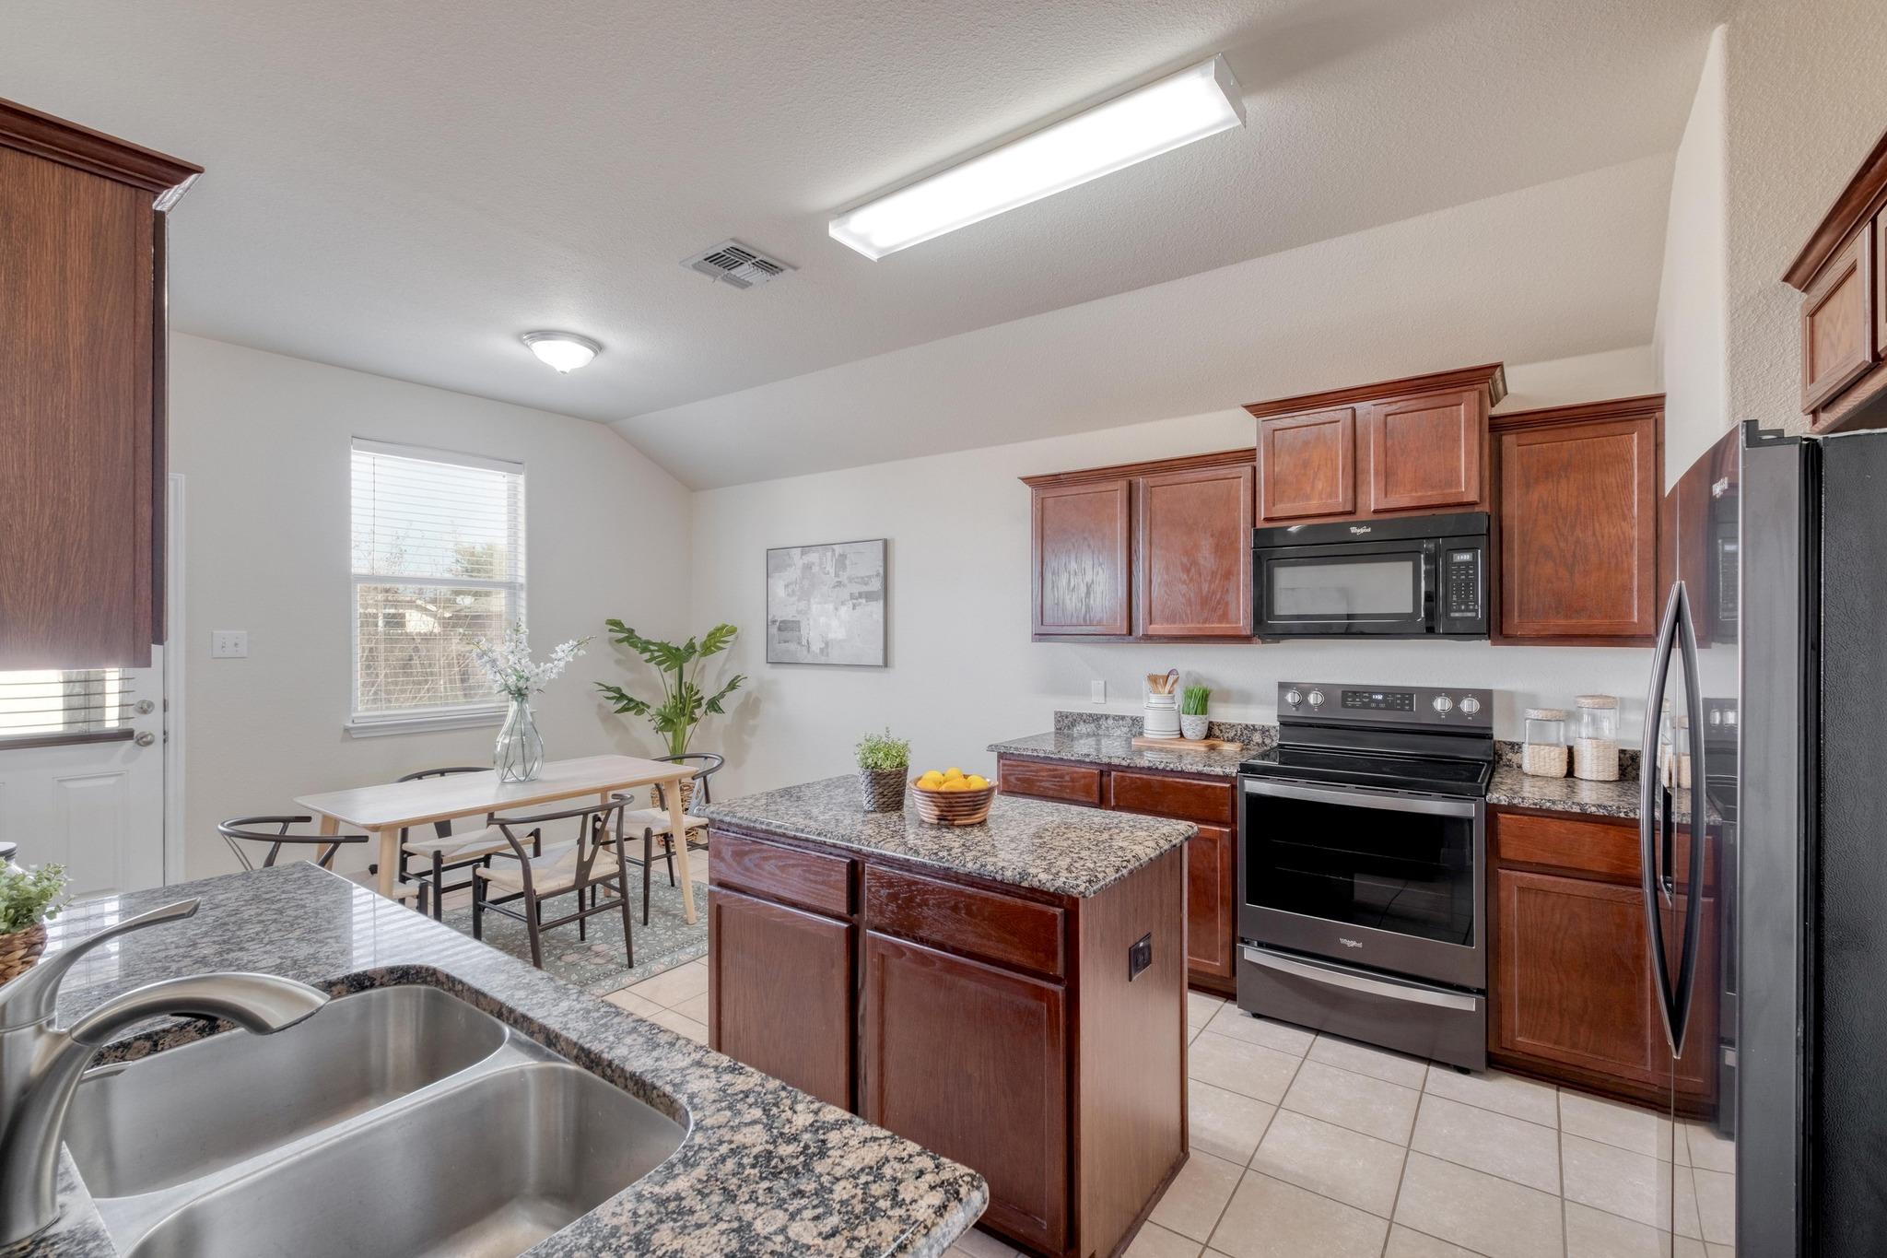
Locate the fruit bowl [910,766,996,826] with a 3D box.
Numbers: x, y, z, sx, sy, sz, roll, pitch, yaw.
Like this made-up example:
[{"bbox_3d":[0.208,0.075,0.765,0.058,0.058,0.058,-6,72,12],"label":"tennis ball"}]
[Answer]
[{"bbox_3d":[0.026,0.459,2.178,0.237,0.125,0.237,0,0,0],"label":"fruit bowl"}]

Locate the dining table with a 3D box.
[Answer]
[{"bbox_3d":[-1.880,1.055,3.472,0.830,0.738,1.380,0,0,35],"label":"dining table"}]

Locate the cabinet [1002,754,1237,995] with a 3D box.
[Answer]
[{"bbox_3d":[0.852,0.997,3.493,1.065,0.877,0.620,0,0,36],"label":"cabinet"}]

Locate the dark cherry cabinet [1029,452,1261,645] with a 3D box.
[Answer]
[{"bbox_3d":[0.927,-0.331,3.645,1.110,0.797,0.350,0,0,35],"label":"dark cherry cabinet"}]

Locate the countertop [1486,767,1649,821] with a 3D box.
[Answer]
[{"bbox_3d":[2.088,0.539,2.581,0.480,0.038,0.650,0,0,36],"label":"countertop"}]

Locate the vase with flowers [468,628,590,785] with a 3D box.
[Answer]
[{"bbox_3d":[-1.885,0.335,3.580,0.450,0.700,0.450,0,0,36],"label":"vase with flowers"}]

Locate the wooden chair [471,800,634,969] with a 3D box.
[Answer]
[{"bbox_3d":[-1.604,1.073,3.294,0.520,0.725,0.530,0,0,36],"label":"wooden chair"}]

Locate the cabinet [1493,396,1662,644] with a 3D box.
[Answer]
[{"bbox_3d":[2.198,-0.334,2.752,0.454,0.797,0.350,0,0,35],"label":"cabinet"}]

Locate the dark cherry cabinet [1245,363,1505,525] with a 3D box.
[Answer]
[{"bbox_3d":[1.648,-0.640,3.035,0.835,0.485,0.430,0,0,36],"label":"dark cherry cabinet"}]

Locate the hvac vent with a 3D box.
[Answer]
[{"bbox_3d":[-0.736,-1.311,2.836,0.300,0.025,0.290,0,0,35],"label":"hvac vent"}]

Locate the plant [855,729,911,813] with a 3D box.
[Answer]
[{"bbox_3d":[-0.175,0.404,2.289,0.156,0.237,0.156,0,0,0],"label":"plant"}]

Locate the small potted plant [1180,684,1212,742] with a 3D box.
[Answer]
[{"bbox_3d":[1.146,0.381,3.570,0.132,0.250,0.132,0,0,35],"label":"small potted plant"}]

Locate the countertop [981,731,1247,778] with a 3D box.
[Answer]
[{"bbox_3d":[0.845,0.542,3.516,1.085,0.035,0.655,0,0,35],"label":"countertop"}]

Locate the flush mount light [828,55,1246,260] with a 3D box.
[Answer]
[{"bbox_3d":[0.194,-1.300,2.256,1.240,0.070,0.215,0,0,36],"label":"flush mount light"}]

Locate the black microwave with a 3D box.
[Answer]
[{"bbox_3d":[1.651,-0.173,3.036,0.760,0.437,0.425,0,0,36],"label":"black microwave"}]

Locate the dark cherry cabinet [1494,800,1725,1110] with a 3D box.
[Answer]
[{"bbox_3d":[2.101,0.997,2.590,0.480,0.877,0.620,0,0,36],"label":"dark cherry cabinet"}]

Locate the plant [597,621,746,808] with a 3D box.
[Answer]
[{"bbox_3d":[-1.787,0.673,5.217,0.780,1.501,0.780,0,0,35],"label":"plant"}]

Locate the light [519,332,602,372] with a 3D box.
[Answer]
[{"bbox_3d":[-1.760,-1.257,3.630,0.336,0.125,0.336,0,0,35],"label":"light"}]

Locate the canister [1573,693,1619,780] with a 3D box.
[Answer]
[{"bbox_3d":[2.287,0.383,2.756,0.130,0.288,0.130,0,0,35],"label":"canister"}]

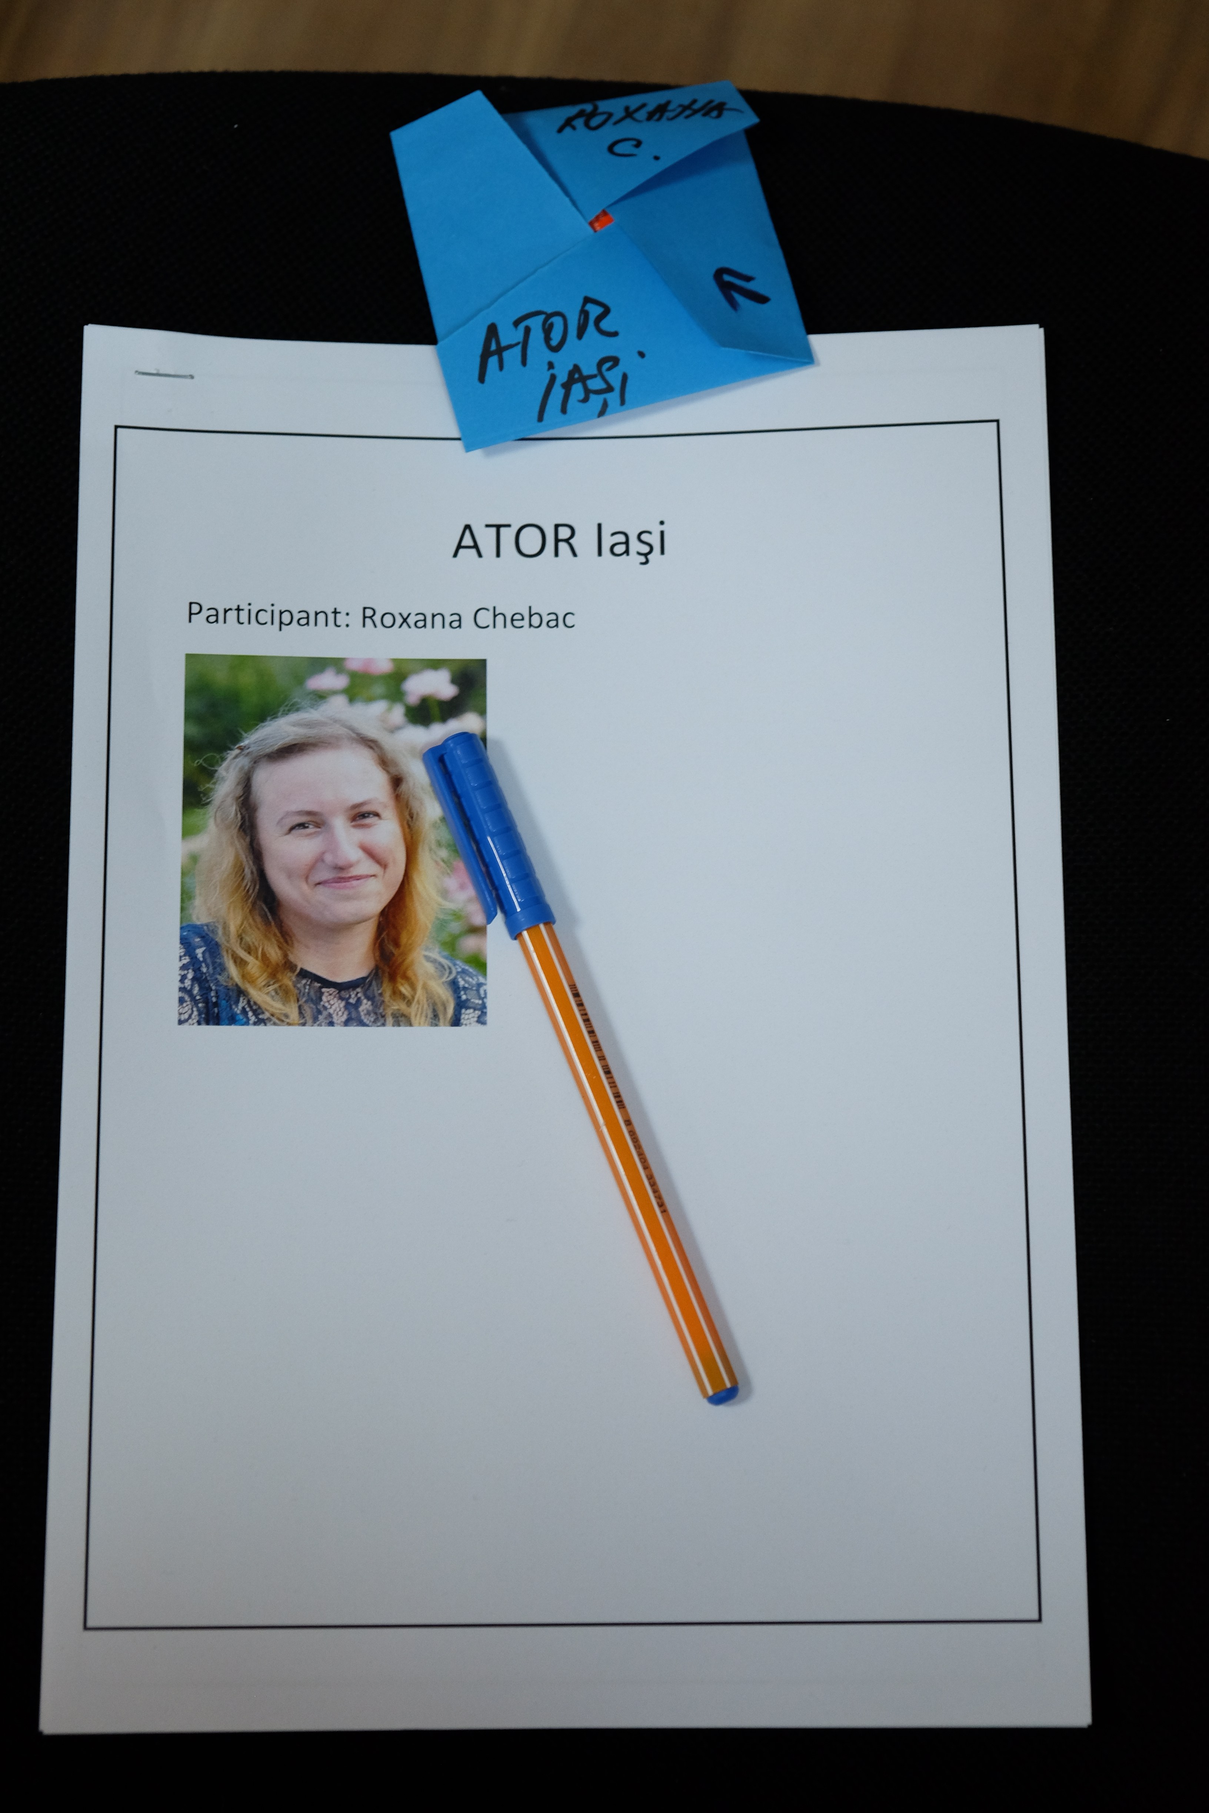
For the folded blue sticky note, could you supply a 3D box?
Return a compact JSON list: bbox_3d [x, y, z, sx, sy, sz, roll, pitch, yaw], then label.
[{"bbox_3d":[0.000,-0.145,0.675,0.079,0.014,0.073,-14,79,-4],"label":"folded blue sticky note"}]

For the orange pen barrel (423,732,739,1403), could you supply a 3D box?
[{"bbox_3d":[-0.005,0.033,0.640,0.014,0.010,0.151,-21,80,-5],"label":"orange pen barrel"}]

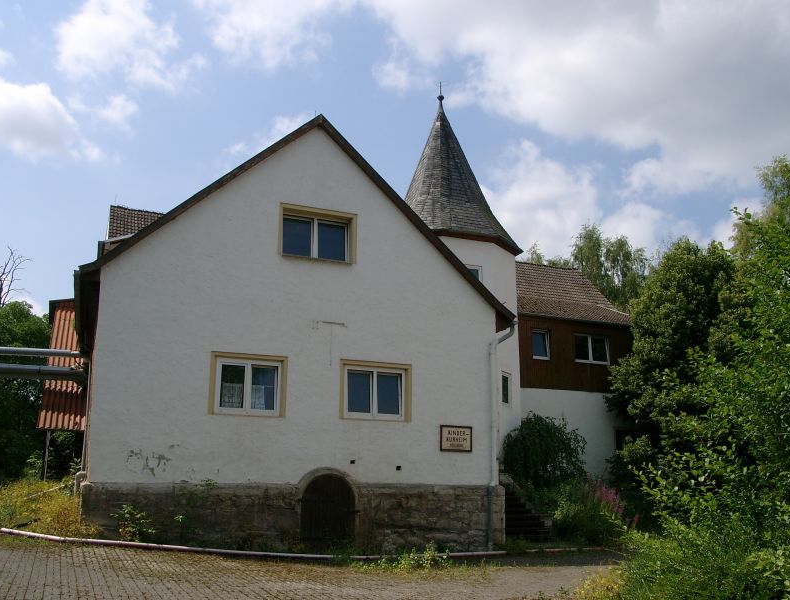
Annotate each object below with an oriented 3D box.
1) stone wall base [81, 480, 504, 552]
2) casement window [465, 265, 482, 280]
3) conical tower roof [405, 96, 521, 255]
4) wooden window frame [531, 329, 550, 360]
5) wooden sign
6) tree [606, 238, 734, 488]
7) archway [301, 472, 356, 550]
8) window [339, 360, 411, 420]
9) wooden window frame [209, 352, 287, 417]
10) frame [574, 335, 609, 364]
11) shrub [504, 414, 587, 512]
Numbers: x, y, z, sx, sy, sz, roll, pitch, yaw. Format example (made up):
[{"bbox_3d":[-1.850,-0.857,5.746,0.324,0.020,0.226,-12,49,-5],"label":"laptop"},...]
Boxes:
[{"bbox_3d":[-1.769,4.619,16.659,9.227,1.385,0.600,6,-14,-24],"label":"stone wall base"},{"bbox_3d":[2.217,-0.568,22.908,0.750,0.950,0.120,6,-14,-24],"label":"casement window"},{"bbox_3d":[1.528,-4.068,25.560,4.591,5.467,4.591,6,-14,-24],"label":"conical tower roof"},{"bbox_3d":[5.050,1.562,27.287,0.710,1.040,0.130,6,-14,-23],"label":"wooden window frame"},{"bbox_3d":[1.438,3.211,18.131,0.825,0.585,0.050,6,-14,-24],"label":"wooden sign"},{"bbox_3d":[7.859,2.079,22.487,3.700,7.962,3.700,6,-14,-24],"label":"tree"},{"bbox_3d":[-1.511,4.661,17.372,1.350,1.700,0.350,6,-14,-23],"label":"archway"},{"bbox_3d":[-0.427,2.049,17.595,1.734,1.299,0.170,6,-14,-24],"label":"window"},{"bbox_3d":[-3.191,1.864,17.184,1.700,1.360,0.150,6,-14,-23],"label":"wooden window frame"},{"bbox_3d":[7.018,1.785,28.107,1.500,1.040,0.130,6,-14,-23],"label":"frame"},{"bbox_3d":[4.341,4.691,22.969,2.300,2.750,2.100,0,-13,0],"label":"shrub"}]

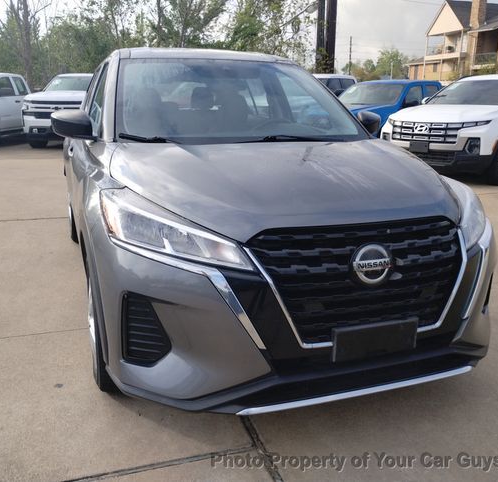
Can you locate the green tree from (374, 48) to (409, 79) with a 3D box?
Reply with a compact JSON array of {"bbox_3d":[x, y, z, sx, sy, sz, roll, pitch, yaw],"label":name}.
[{"bbox_3d":[23.081,-26.490,83.927,6.800,10.200,6.800,1,15,0],"label":"green tree"}]

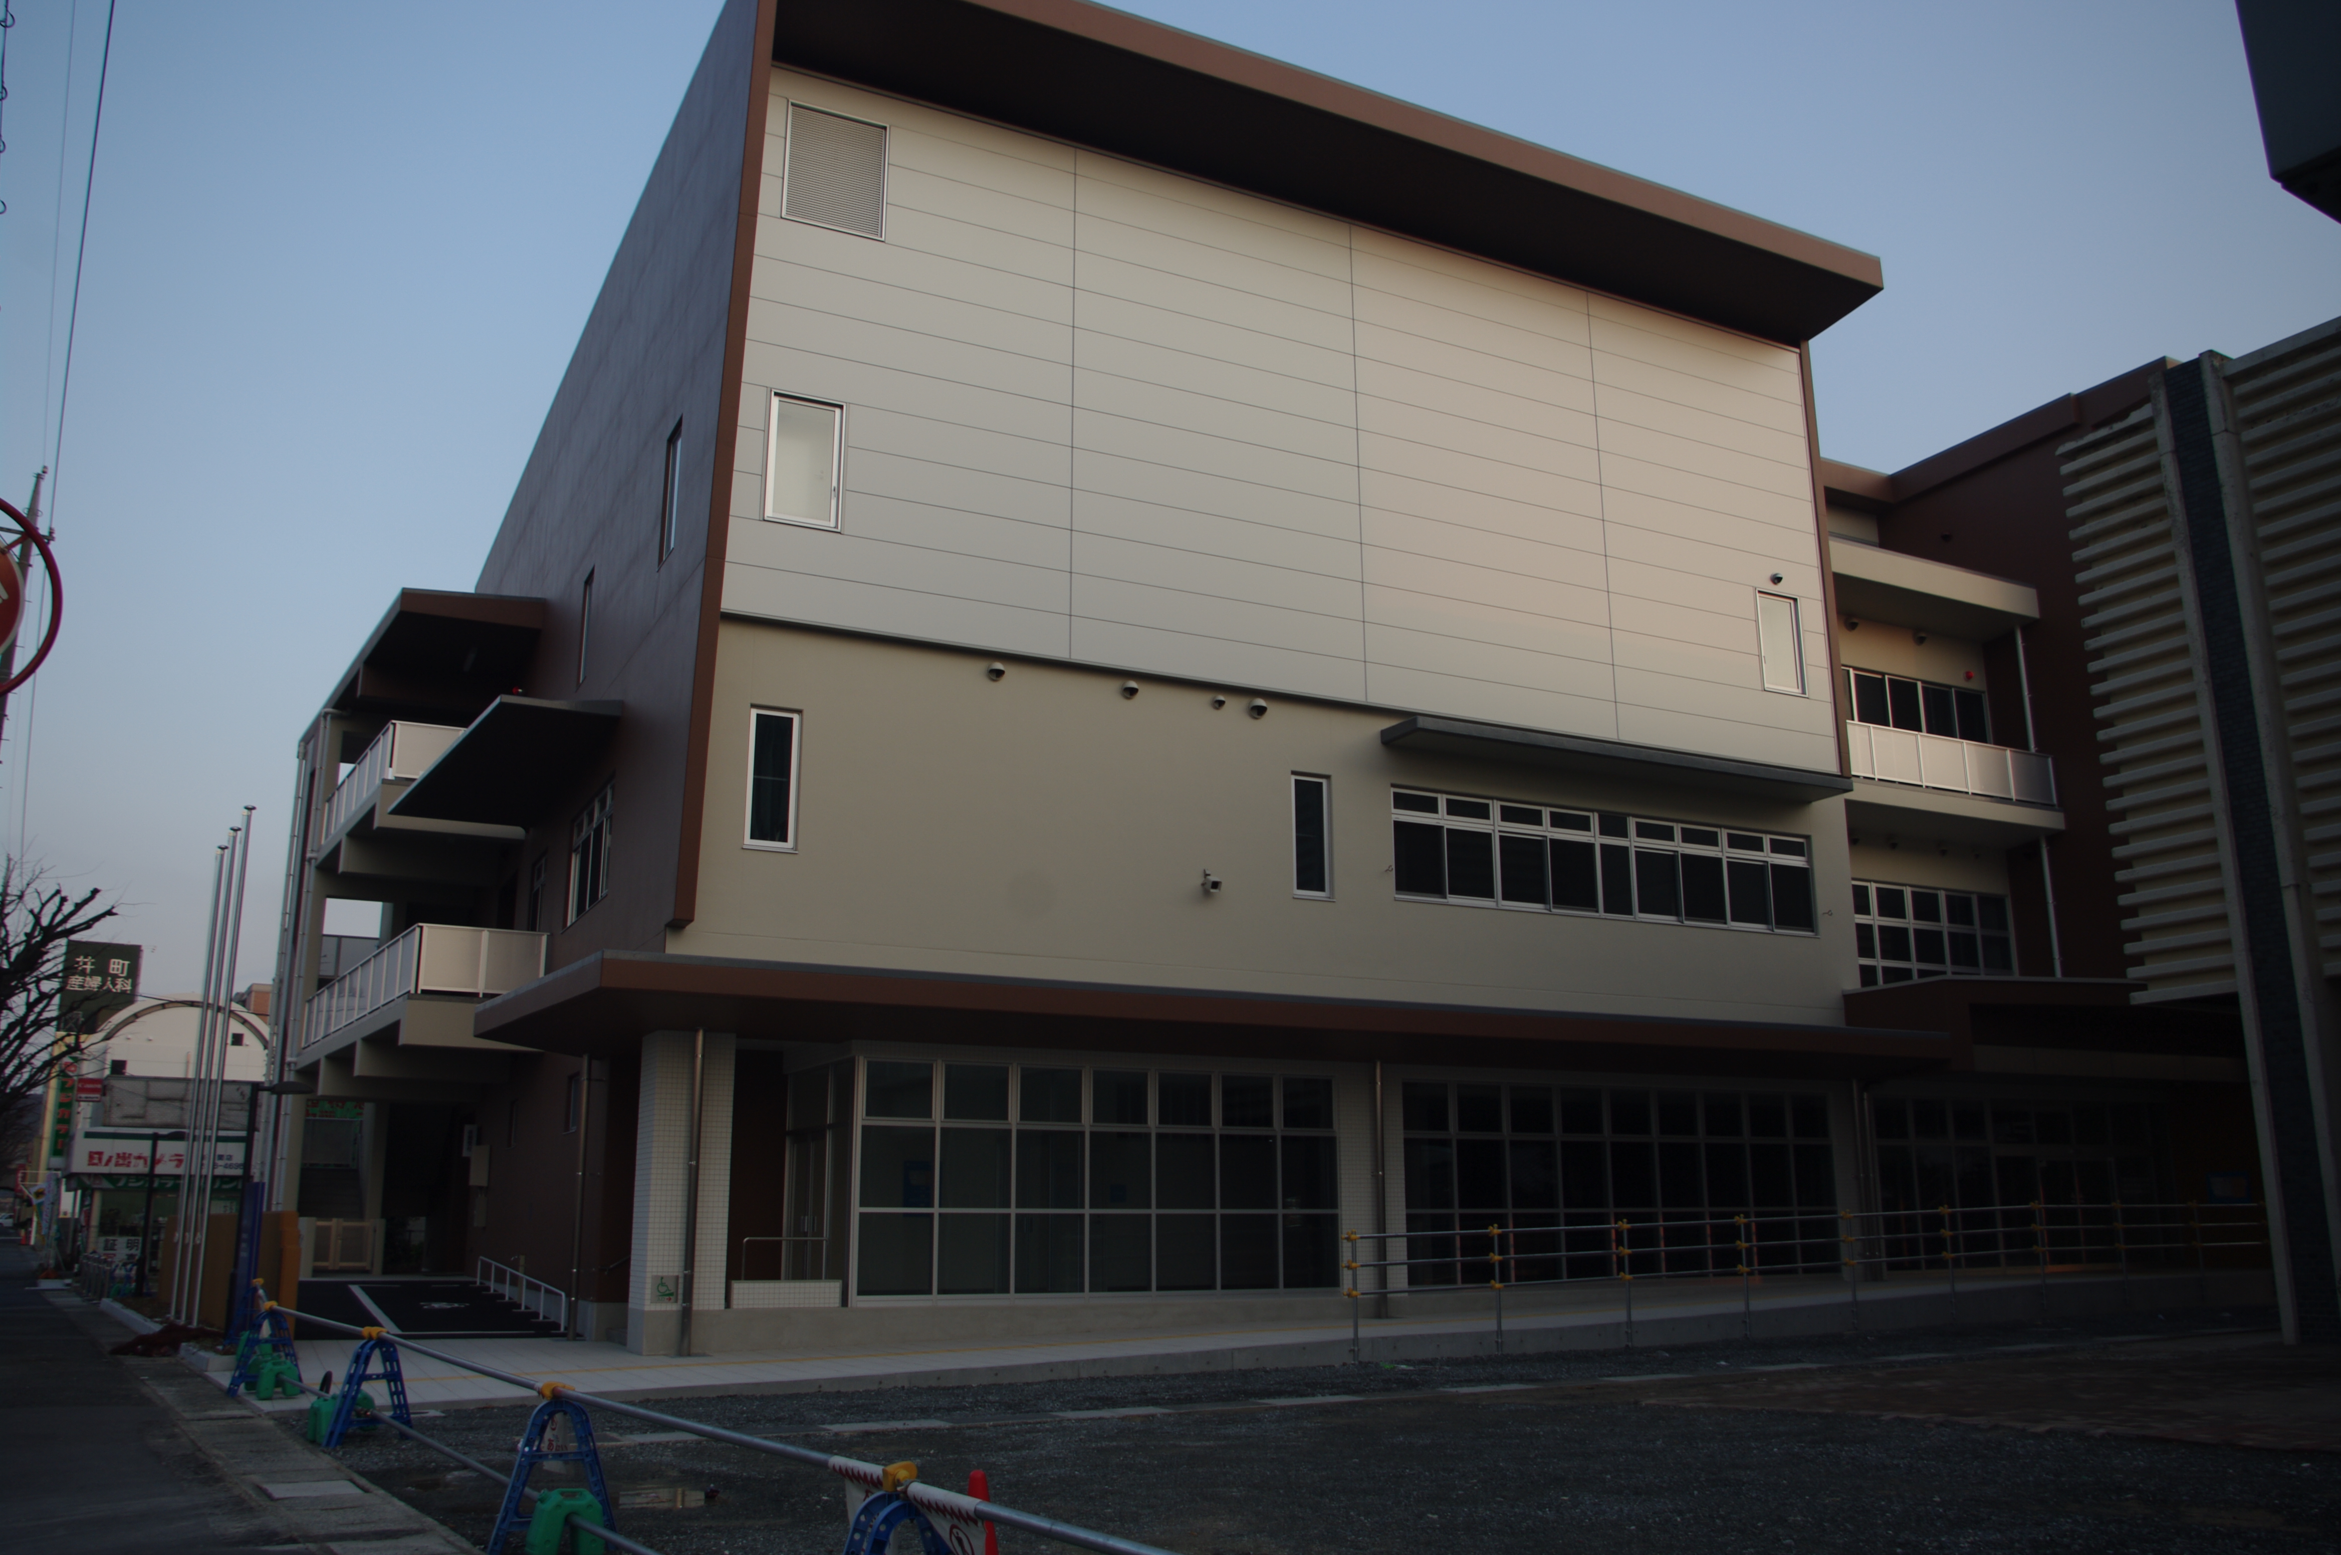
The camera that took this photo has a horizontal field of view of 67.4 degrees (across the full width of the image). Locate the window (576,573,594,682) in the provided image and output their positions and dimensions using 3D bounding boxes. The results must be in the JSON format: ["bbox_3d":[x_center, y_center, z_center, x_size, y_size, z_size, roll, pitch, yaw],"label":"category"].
[{"bbox_3d":[-9.422,-2.428,28.334,0.150,1.850,1.000,7,-15,-26],"label":"window"}]

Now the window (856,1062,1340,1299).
[{"bbox_3d":[-0.687,4.988,21.757,6.600,2.770,0.150,7,-15,-26],"label":"window"}]

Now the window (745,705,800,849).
[{"bbox_3d":[-4.728,0.047,20.820,0.620,1.720,0.120,7,-15,-26],"label":"window"}]

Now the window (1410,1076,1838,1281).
[{"bbox_3d":[6.748,5.857,25.397,7.950,2.680,0.150,7,-15,-26],"label":"window"}]

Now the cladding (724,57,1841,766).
[{"bbox_3d":[2.905,-4.710,25.885,18.300,7.600,0.250,7,-15,-26],"label":"cladding"}]

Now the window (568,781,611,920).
[{"bbox_3d":[-8.493,1.116,25.733,0.150,1.750,4.200,7,-15,-26],"label":"window"}]

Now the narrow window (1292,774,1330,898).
[{"bbox_3d":[1.919,0.826,24.064,0.620,1.720,0.120,7,-15,-26],"label":"narrow window"}]

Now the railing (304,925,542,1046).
[{"bbox_3d":[-14.762,4.337,33.913,2.100,1.120,14.400,8,-16,-31],"label":"railing"}]

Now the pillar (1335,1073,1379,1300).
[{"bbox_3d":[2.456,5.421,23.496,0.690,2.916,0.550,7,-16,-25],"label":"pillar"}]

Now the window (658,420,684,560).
[{"bbox_3d":[-6.446,-3.651,22.698,0.150,1.800,0.950,7,-15,-26],"label":"window"}]

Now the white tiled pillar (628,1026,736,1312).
[{"bbox_3d":[-5.483,4.428,19.801,0.880,3.030,0.880,7,-15,-26],"label":"white tiled pillar"}]

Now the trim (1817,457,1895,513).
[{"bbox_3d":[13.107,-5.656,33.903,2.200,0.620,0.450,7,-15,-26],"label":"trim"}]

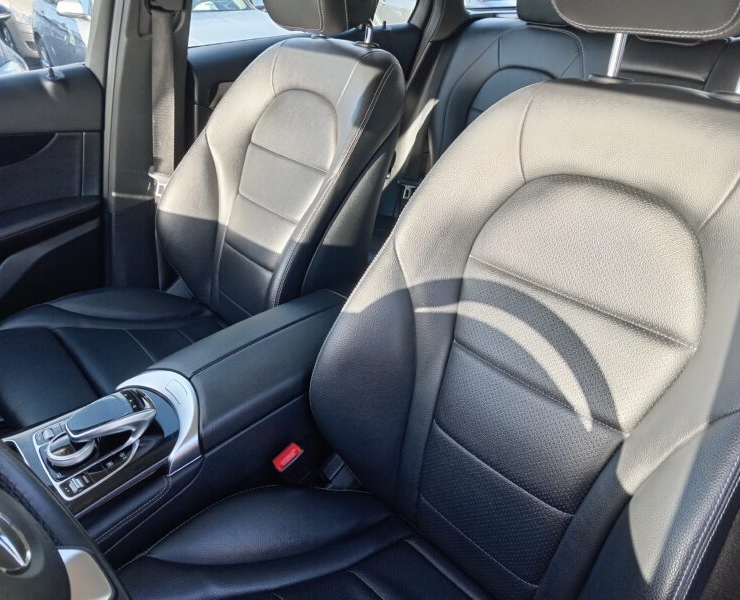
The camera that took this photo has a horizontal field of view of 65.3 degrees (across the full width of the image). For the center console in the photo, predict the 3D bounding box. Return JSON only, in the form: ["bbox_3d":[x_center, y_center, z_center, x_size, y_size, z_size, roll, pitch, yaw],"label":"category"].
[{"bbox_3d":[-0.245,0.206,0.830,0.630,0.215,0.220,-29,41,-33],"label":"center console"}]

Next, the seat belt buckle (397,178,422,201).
[{"bbox_3d":[0.123,-0.340,1.780,0.060,0.068,0.020,4,34,10],"label":"seat belt buckle"}]

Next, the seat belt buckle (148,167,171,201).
[{"bbox_3d":[-0.480,-0.269,1.330,0.060,0.072,0.022,-9,34,-9],"label":"seat belt buckle"}]

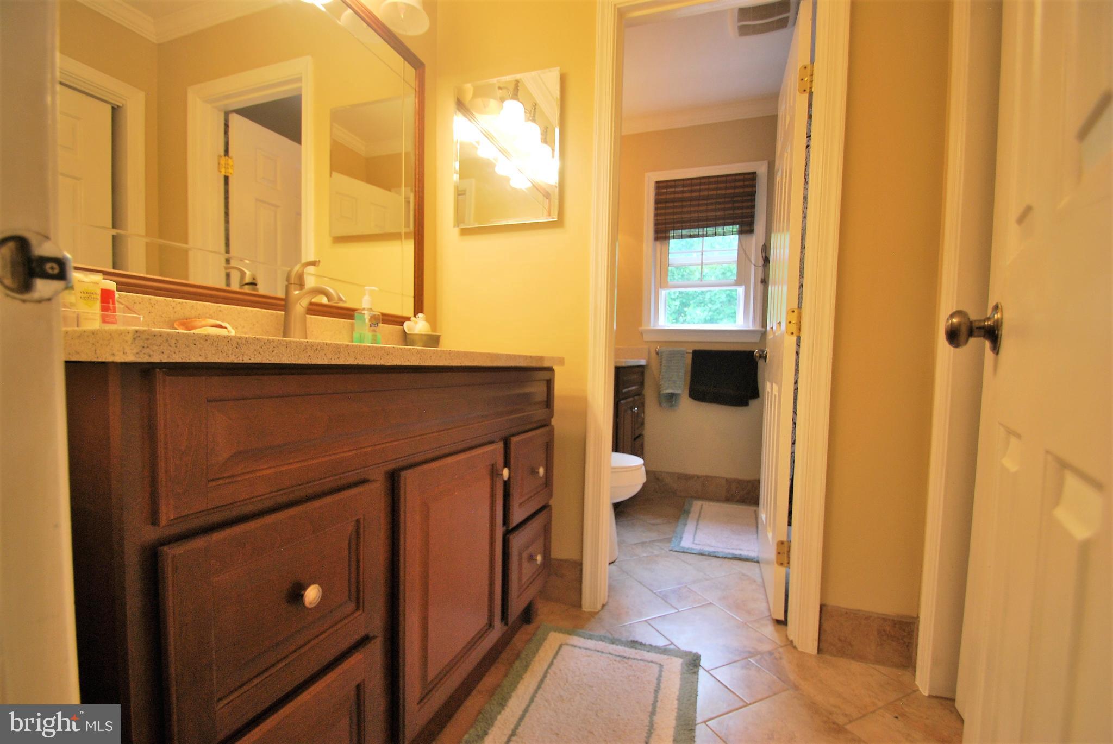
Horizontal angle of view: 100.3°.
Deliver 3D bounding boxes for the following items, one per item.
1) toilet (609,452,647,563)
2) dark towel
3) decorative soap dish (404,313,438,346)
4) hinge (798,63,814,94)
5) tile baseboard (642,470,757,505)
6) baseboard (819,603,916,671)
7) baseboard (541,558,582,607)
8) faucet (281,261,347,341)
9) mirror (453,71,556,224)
[{"bbox_3d":[0.038,0.435,2.174,0.750,0.760,0.440,2,2,20],"label":"toilet"},{"bbox_3d":[1.018,0.037,2.824,0.415,0.335,0.060,2,2,20],"label":"dark towel"},{"bbox_3d":[-0.467,-0.139,1.625,0.080,0.128,0.100,2,2,20],"label":"decorative soap dish"},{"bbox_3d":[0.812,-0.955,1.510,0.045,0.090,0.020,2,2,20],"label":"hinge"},{"bbox_3d":[0.940,0.736,2.943,0.800,0.153,0.015,2,2,20],"label":"tile baseboard"},{"bbox_3d":[0.906,0.770,1.350,0.245,0.148,0.015,2,2,20],"label":"baseboard"},{"bbox_3d":[0.017,0.754,1.666,0.160,0.150,0.015,2,2,20],"label":"baseboard"},{"bbox_3d":[-0.579,-0.168,1.119,0.175,0.207,0.053,2,2,20],"label":"faucet"},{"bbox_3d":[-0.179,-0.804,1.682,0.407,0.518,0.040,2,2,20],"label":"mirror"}]

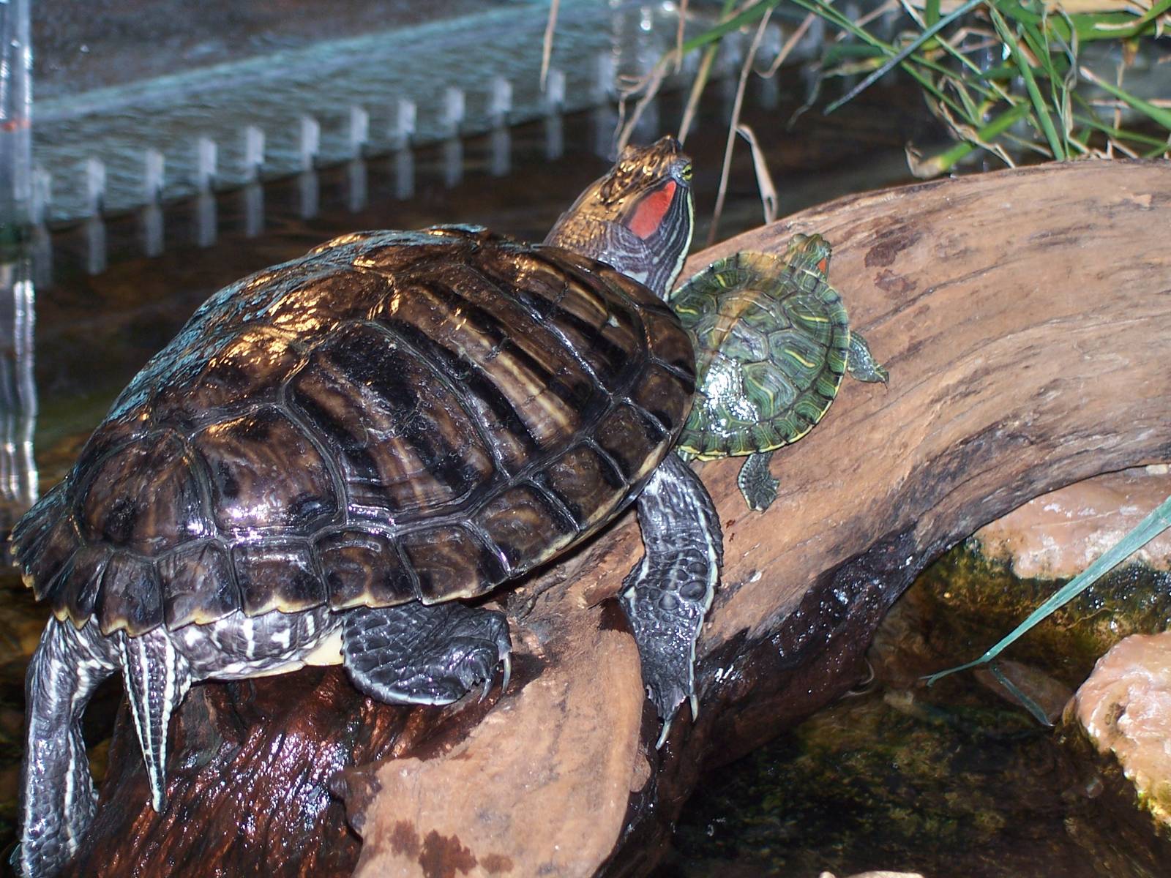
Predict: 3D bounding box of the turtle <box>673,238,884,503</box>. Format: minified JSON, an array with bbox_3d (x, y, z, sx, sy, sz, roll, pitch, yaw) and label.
[{"bbox_3d":[0.049,-0.029,1.250,0.079,0.033,0.093,21,57,19],"label":"turtle"}]

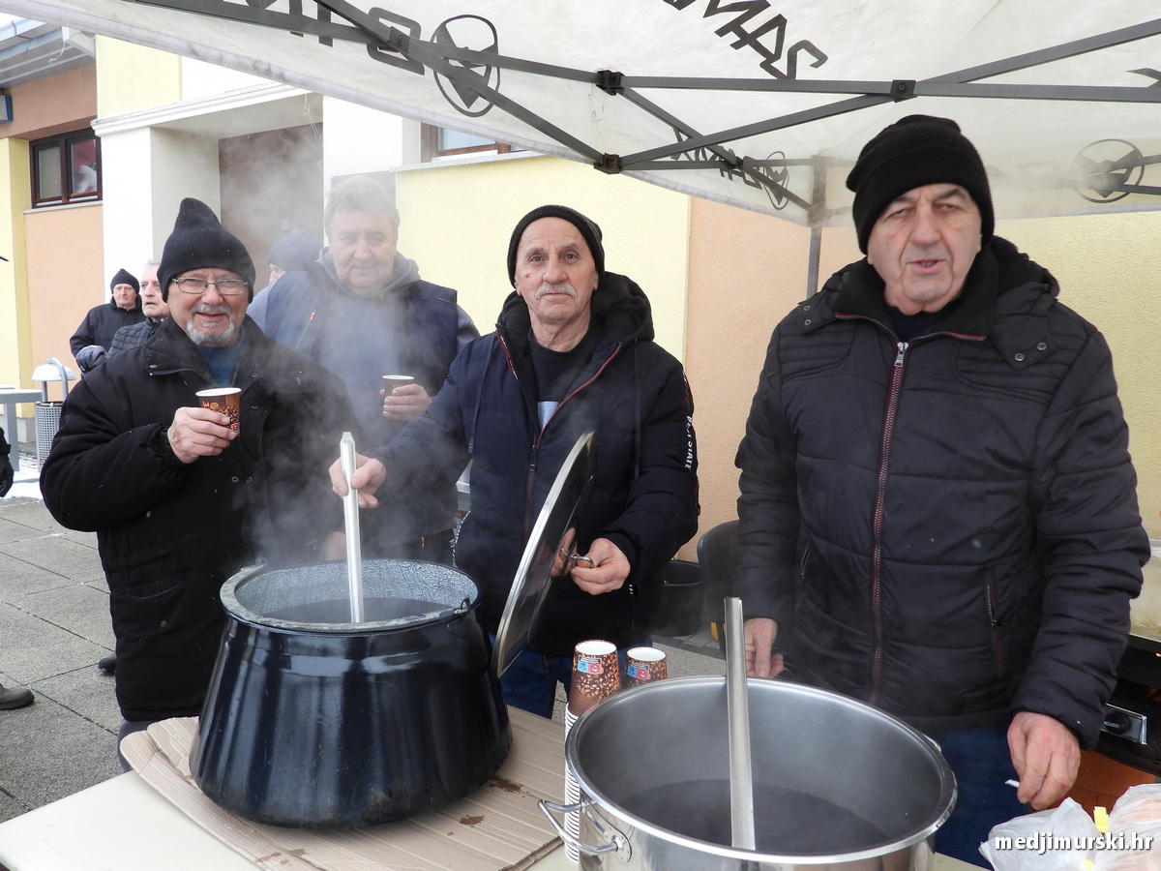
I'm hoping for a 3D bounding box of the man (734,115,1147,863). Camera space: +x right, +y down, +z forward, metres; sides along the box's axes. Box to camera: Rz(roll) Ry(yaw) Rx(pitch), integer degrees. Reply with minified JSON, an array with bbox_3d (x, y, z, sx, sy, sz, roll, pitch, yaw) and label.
[{"bbox_3d":[0.511,0.405,1.394,0.620,1.735,0.400,5,7,28],"label":"man"}]

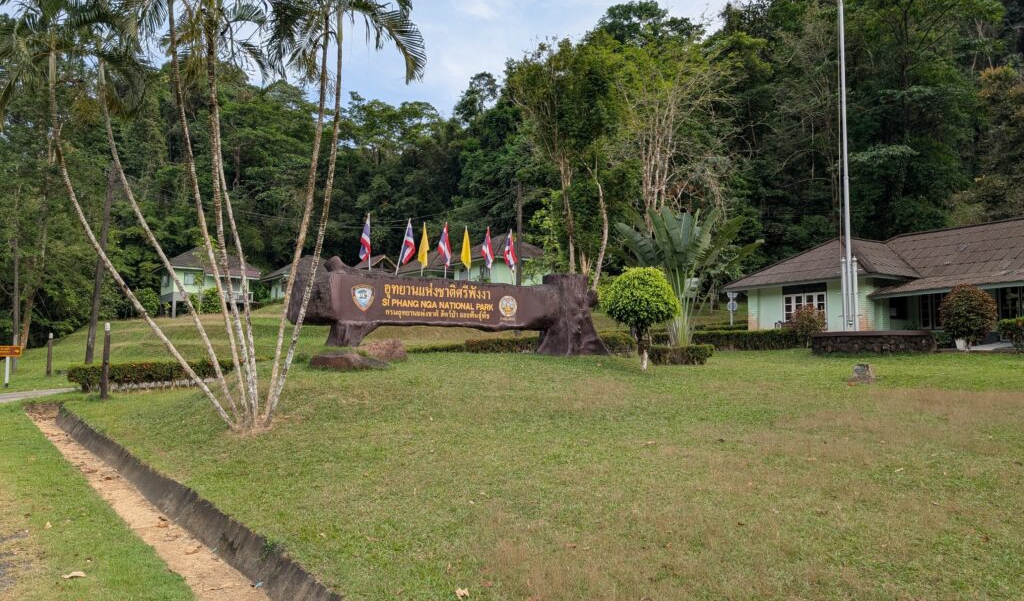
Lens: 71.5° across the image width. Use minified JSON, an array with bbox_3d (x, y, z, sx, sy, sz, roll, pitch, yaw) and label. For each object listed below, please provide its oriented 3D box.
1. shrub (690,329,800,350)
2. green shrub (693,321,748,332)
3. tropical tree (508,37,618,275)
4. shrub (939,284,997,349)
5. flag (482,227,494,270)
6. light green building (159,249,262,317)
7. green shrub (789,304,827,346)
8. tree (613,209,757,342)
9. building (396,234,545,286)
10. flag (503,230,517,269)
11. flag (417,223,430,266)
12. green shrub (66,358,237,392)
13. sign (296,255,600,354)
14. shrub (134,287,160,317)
[{"bbox_3d":[8.600,1.460,26.600,0.800,0.740,4.400,4,-5,-44],"label":"shrub"},{"bbox_3d":[10.852,1.354,37.021,3.300,0.573,1.000,1,-4,-9],"label":"green shrub"},{"bbox_3d":[2.684,-6.781,38.561,5.700,15.421,5.200,0,-4,0],"label":"tropical tree"},{"bbox_3d":[15.055,0.545,23.500,1.850,2.150,1.850,0,-4,0],"label":"shrub"},{"bbox_3d":[-0.582,-1.287,17.600,0.300,1.030,0.200,2,-4,-32],"label":"flag"},{"bbox_3d":[-26.922,-1.700,63.221,7.900,6.074,5.300,4,-6,-44],"label":"light green building"},{"bbox_3d":[10.390,0.879,25.000,1.350,1.550,1.350,0,-4,0],"label":"green shrub"},{"bbox_3d":[4.919,-0.583,20.156,3.800,4.272,2.200,0,-4,0],"label":"tree"},{"bbox_3d":[-3.235,-2.983,57.177,8.000,4.856,9.500,4,-5,-40],"label":"building"},{"bbox_3d":[-0.058,-1.225,17.236,0.320,1.002,0.170,3,-5,-33],"label":"flag"},{"bbox_3d":[-1.977,-1.268,15.937,0.300,1.017,0.170,3,-5,-33],"label":"flag"},{"bbox_3d":[-12.800,2.680,26.000,1.000,0.920,7.400,-1,-4,12],"label":"green shrub"},{"bbox_3d":[-1.100,0.270,16.600,7.900,2.080,1.300,2,-4,-32],"label":"sign"},{"bbox_3d":[-30.759,0.169,60.000,2.200,2.500,2.200,0,-4,0],"label":"shrub"}]

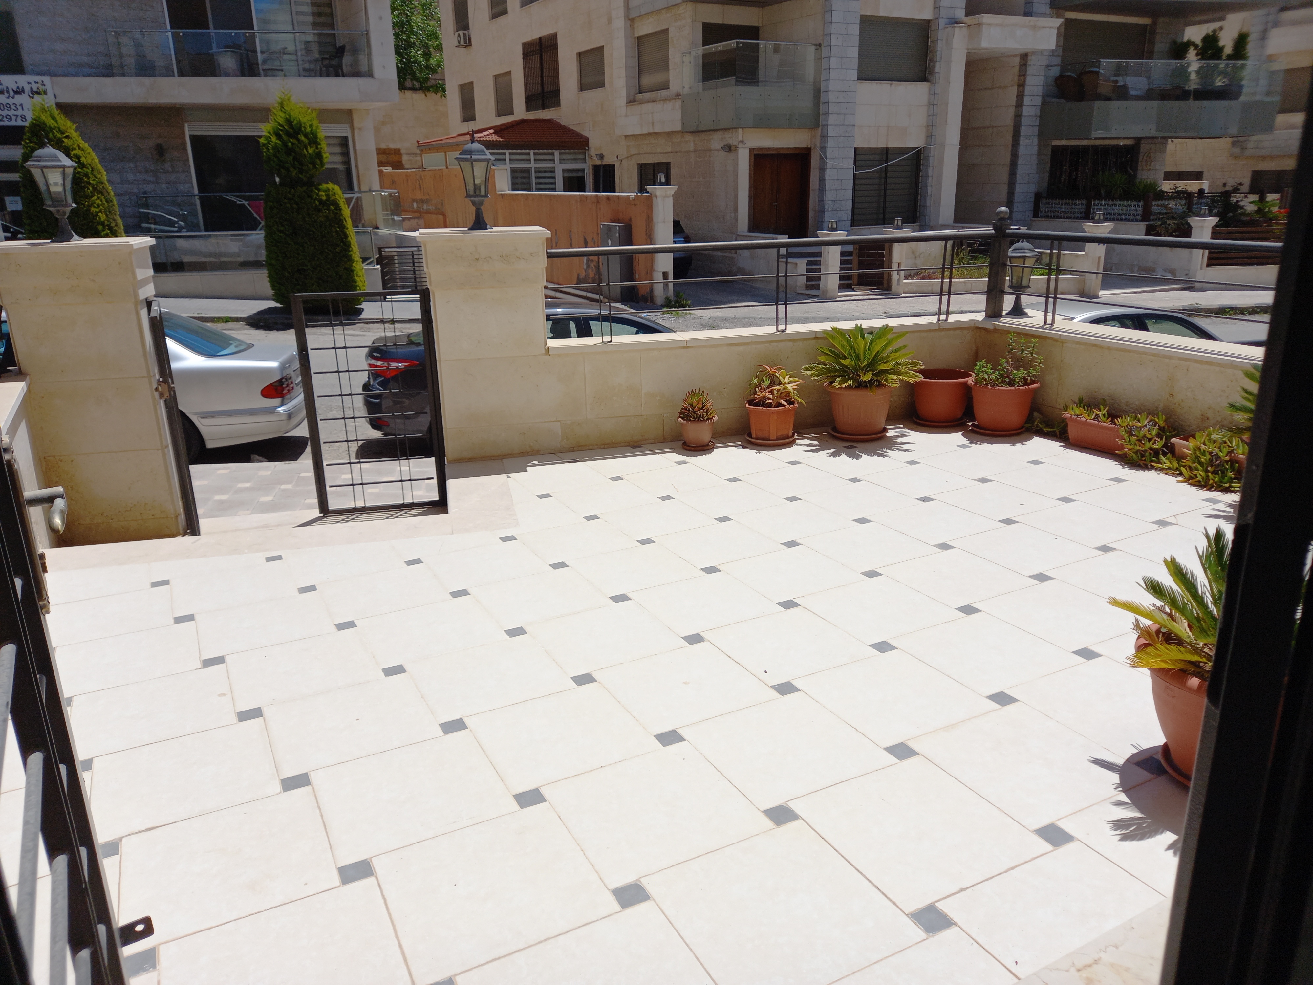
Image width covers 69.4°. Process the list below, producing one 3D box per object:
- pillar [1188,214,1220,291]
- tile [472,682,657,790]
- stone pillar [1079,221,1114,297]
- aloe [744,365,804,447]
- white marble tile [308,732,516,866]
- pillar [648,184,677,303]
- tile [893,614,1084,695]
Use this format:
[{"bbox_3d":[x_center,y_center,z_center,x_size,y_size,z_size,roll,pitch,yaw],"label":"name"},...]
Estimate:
[{"bbox_3d":[10.912,-4.766,18.784,0.500,1.400,0.500,-5,18,-12],"label":"pillar"},{"bbox_3d":[-0.259,0.646,2.518,0.410,0.020,0.410,-11,19,-26],"label":"tile"},{"bbox_3d":[8.581,-4.484,18.468,0.500,1.414,0.500,14,24,39],"label":"stone pillar"},{"bbox_3d":[0.724,-0.550,5.824,0.365,0.464,0.340,-1,18,0],"label":"aloe"},{"bbox_3d":[-0.688,0.839,2.652,0.468,0.015,0.468,-10,19,-25],"label":"white marble tile"},{"bbox_3d":[0.089,-4.709,17.964,0.500,2.180,0.500,-5,18,-12],"label":"pillar"},{"bbox_3d":[0.998,0.486,2.890,0.410,0.020,0.410,-11,19,-26],"label":"tile"}]

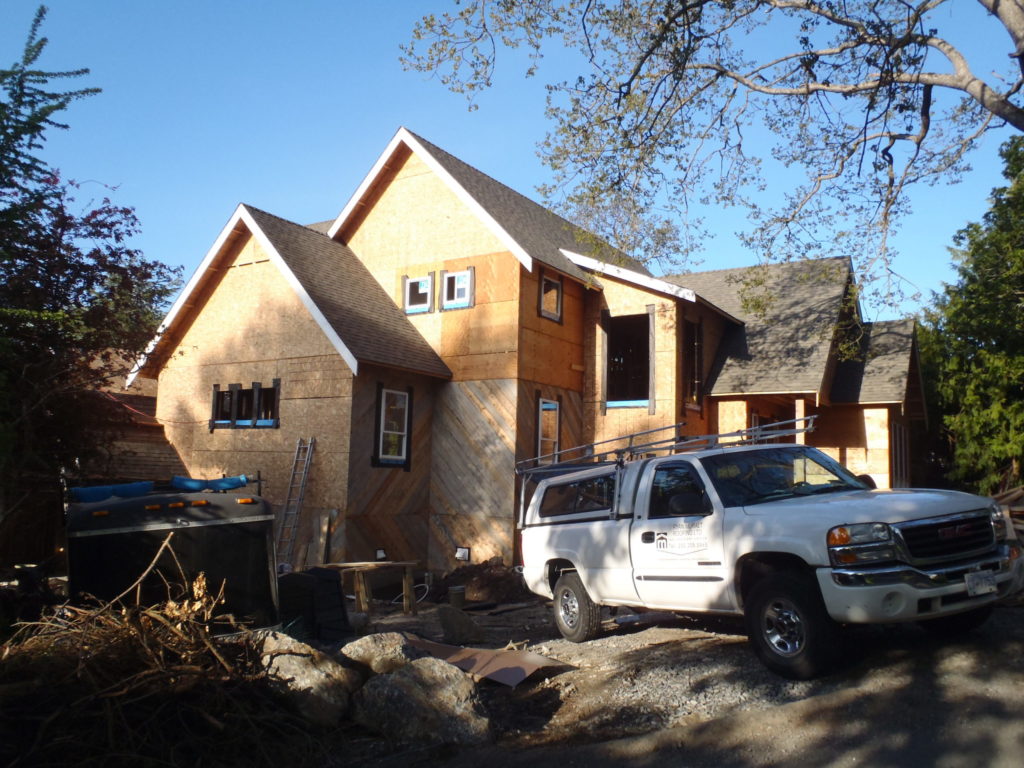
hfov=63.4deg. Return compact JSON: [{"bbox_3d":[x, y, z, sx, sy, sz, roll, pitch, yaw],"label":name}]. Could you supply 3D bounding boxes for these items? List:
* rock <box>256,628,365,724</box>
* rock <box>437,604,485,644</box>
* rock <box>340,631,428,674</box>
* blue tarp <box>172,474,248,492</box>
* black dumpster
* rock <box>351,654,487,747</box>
[{"bbox_3d":[-1.455,2.078,5.950,0.720,0.570,0.620,3,-6,-13],"label":"rock"},{"bbox_3d":[-0.609,2.849,9.800,0.570,0.460,0.500,2,-6,-3],"label":"rock"},{"bbox_3d":[-0.993,2.113,6.450,0.670,0.400,0.520,2,-6,-9],"label":"rock"},{"bbox_3d":[-3.385,1.117,9.300,0.840,0.210,0.320,0,-5,-28],"label":"blue tarp"},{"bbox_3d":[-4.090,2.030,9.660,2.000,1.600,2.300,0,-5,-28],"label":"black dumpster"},{"bbox_3d":[-0.601,2.045,5.500,0.870,0.470,0.680,2,-6,-6],"label":"rock"}]

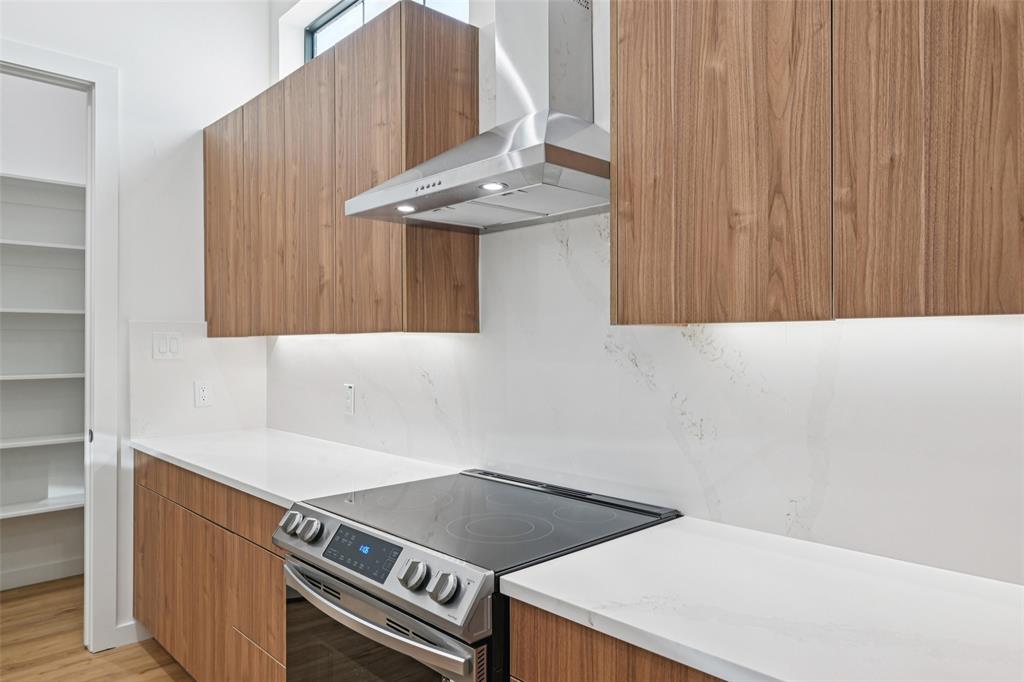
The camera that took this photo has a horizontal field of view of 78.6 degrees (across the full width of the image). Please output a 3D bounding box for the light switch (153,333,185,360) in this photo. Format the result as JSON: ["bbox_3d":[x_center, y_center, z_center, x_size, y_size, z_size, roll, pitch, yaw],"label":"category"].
[{"bbox_3d":[-1.597,0.023,2.912,0.128,0.124,0.012,0,-1,-45],"label":"light switch"}]

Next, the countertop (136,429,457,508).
[{"bbox_3d":[-0.917,0.456,2.449,0.629,0.030,1.615,0,-1,-45],"label":"countertop"}]

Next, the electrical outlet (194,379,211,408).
[{"bbox_3d":[-1.488,0.258,3.017,0.076,0.124,0.012,0,-1,-45],"label":"electrical outlet"}]

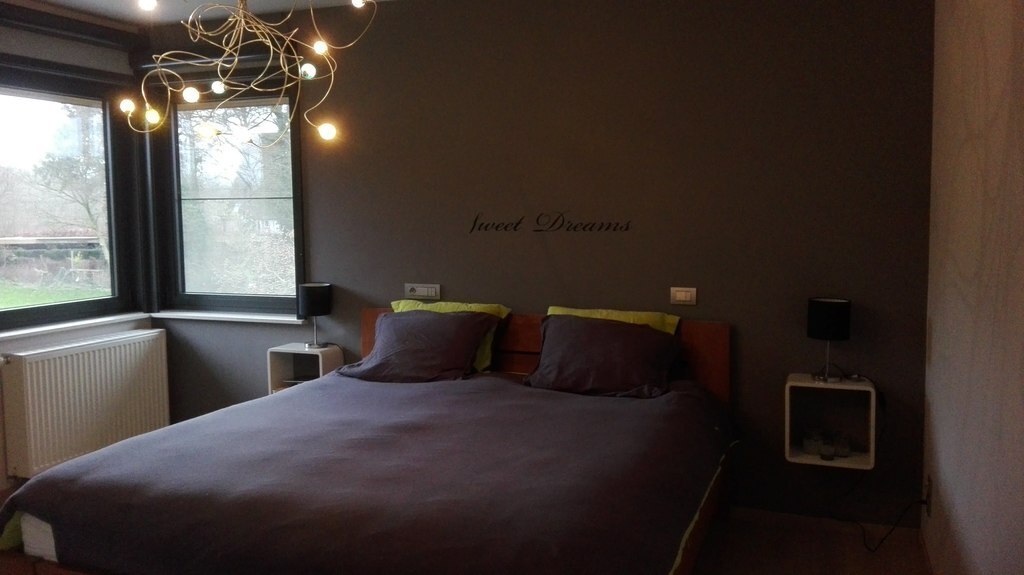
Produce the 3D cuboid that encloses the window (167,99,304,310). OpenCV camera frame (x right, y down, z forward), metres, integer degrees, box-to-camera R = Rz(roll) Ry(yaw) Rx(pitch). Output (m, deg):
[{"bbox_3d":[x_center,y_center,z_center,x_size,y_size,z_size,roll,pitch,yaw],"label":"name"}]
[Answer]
[{"bbox_3d":[-1.669,-0.485,4.398,0.950,1.250,0.120,1,5,21],"label":"window"}]

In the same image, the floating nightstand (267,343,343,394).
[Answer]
[{"bbox_3d":[-1.139,0.508,4.064,0.352,0.346,0.204,1,5,21],"label":"floating nightstand"}]

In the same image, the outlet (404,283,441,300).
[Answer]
[{"bbox_3d":[-0.471,0.022,3.873,0.209,0.081,0.012,1,5,21],"label":"outlet"}]

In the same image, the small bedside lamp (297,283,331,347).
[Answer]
[{"bbox_3d":[-1.073,0.156,4.006,0.175,0.345,0.175,1,5,21],"label":"small bedside lamp"}]

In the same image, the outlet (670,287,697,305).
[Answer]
[{"bbox_3d":[0.796,0.042,3.396,0.117,0.081,0.012,1,5,21],"label":"outlet"}]

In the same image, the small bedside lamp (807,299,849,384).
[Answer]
[{"bbox_3d":[1.339,0.215,3.099,0.176,0.345,0.176,1,5,21],"label":"small bedside lamp"}]

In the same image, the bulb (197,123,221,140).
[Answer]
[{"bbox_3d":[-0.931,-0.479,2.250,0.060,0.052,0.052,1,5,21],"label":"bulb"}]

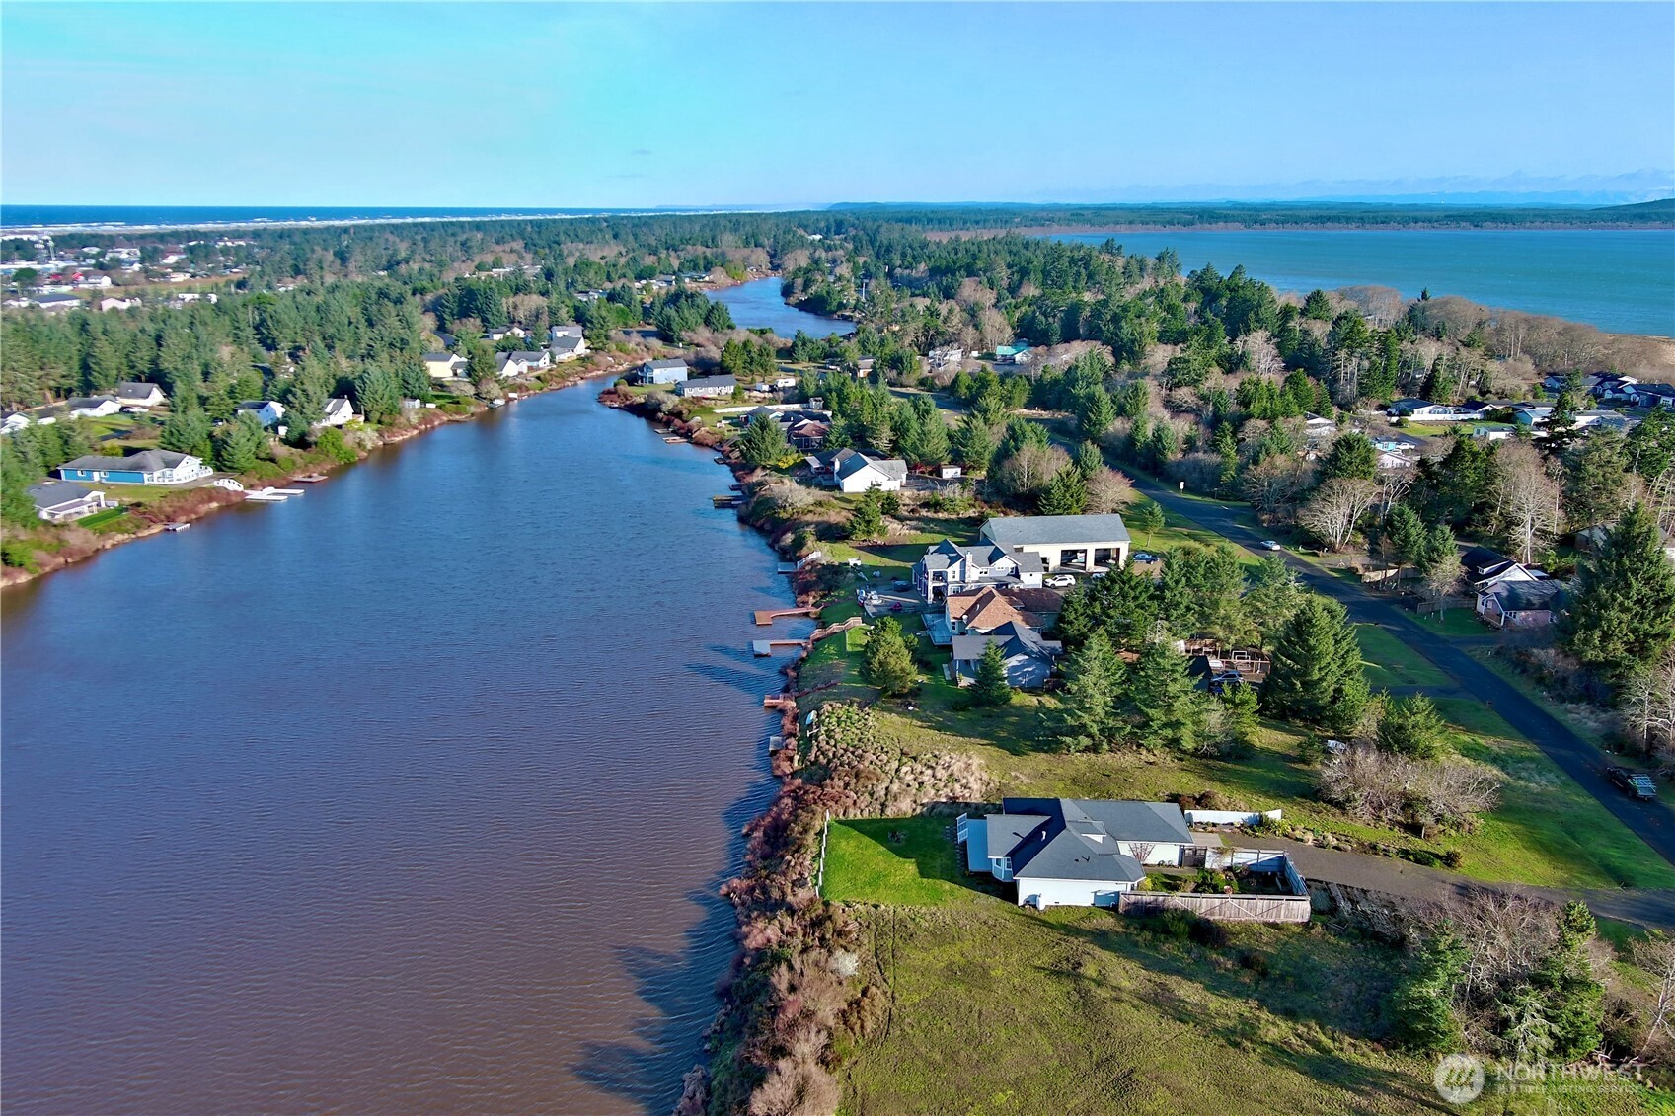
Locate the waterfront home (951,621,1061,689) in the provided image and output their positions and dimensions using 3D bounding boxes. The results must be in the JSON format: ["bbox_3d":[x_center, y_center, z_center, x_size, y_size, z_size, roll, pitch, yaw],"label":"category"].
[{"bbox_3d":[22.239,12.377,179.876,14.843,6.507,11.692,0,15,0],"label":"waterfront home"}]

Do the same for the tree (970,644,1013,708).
[{"bbox_3d":[20.150,14.920,174.654,5.270,8.560,5.270,0,15,0],"label":"tree"}]

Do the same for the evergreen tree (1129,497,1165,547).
[{"bbox_3d":[57.093,-6.421,246.801,5.750,8.904,5.750,0,15,0],"label":"evergreen tree"}]

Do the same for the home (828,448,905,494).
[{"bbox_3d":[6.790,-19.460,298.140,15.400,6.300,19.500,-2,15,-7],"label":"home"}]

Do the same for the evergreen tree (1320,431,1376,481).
[{"bbox_3d":[108.310,-19.690,284.440,11.510,14.300,11.510,0,15,0],"label":"evergreen tree"}]

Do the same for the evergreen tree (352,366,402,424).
[{"bbox_3d":[-133.237,-47.939,390.190,14.017,15.383,14.017,0,15,0],"label":"evergreen tree"}]

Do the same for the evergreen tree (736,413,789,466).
[{"bbox_3d":[-17.970,-28.420,321.090,12.080,11.850,12.080,0,15,0],"label":"evergreen tree"}]

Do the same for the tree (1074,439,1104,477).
[{"bbox_3d":[57.734,-23.013,309.978,6.920,8.806,6.920,0,15,0],"label":"tree"}]

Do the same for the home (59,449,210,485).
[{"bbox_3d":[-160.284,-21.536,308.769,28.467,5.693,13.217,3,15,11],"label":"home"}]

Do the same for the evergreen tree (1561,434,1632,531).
[{"bbox_3d":[143.580,-14.000,252.440,12.350,19.750,12.350,0,15,0],"label":"evergreen tree"}]

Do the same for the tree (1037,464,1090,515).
[{"bbox_3d":[45.469,-13.881,272.478,10.317,10.201,10.317,0,15,0],"label":"tree"}]

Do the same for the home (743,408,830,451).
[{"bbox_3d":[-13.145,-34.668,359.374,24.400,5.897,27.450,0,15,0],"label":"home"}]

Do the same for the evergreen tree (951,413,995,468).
[{"bbox_3d":[31.920,-27.440,316.140,10.110,12.750,10.110,0,15,0],"label":"evergreen tree"}]

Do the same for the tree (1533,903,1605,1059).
[{"bbox_3d":[53.582,30.785,98.993,5.587,12.240,5.587,0,15,0],"label":"tree"}]

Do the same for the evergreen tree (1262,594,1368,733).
[{"bbox_3d":[57.411,12.080,162.029,12.762,16.314,12.762,0,15,0],"label":"evergreen tree"}]

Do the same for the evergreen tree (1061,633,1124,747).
[{"bbox_3d":[29.330,14.710,153.650,6.940,13.700,6.940,0,15,0],"label":"evergreen tree"}]

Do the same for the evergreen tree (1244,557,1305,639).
[{"bbox_3d":[62.210,5.590,190.650,8.250,12.750,8.250,0,15,0],"label":"evergreen tree"}]

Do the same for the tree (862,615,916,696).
[{"bbox_3d":[6.949,12.762,179.111,7.330,10.340,7.330,0,15,0],"label":"tree"}]

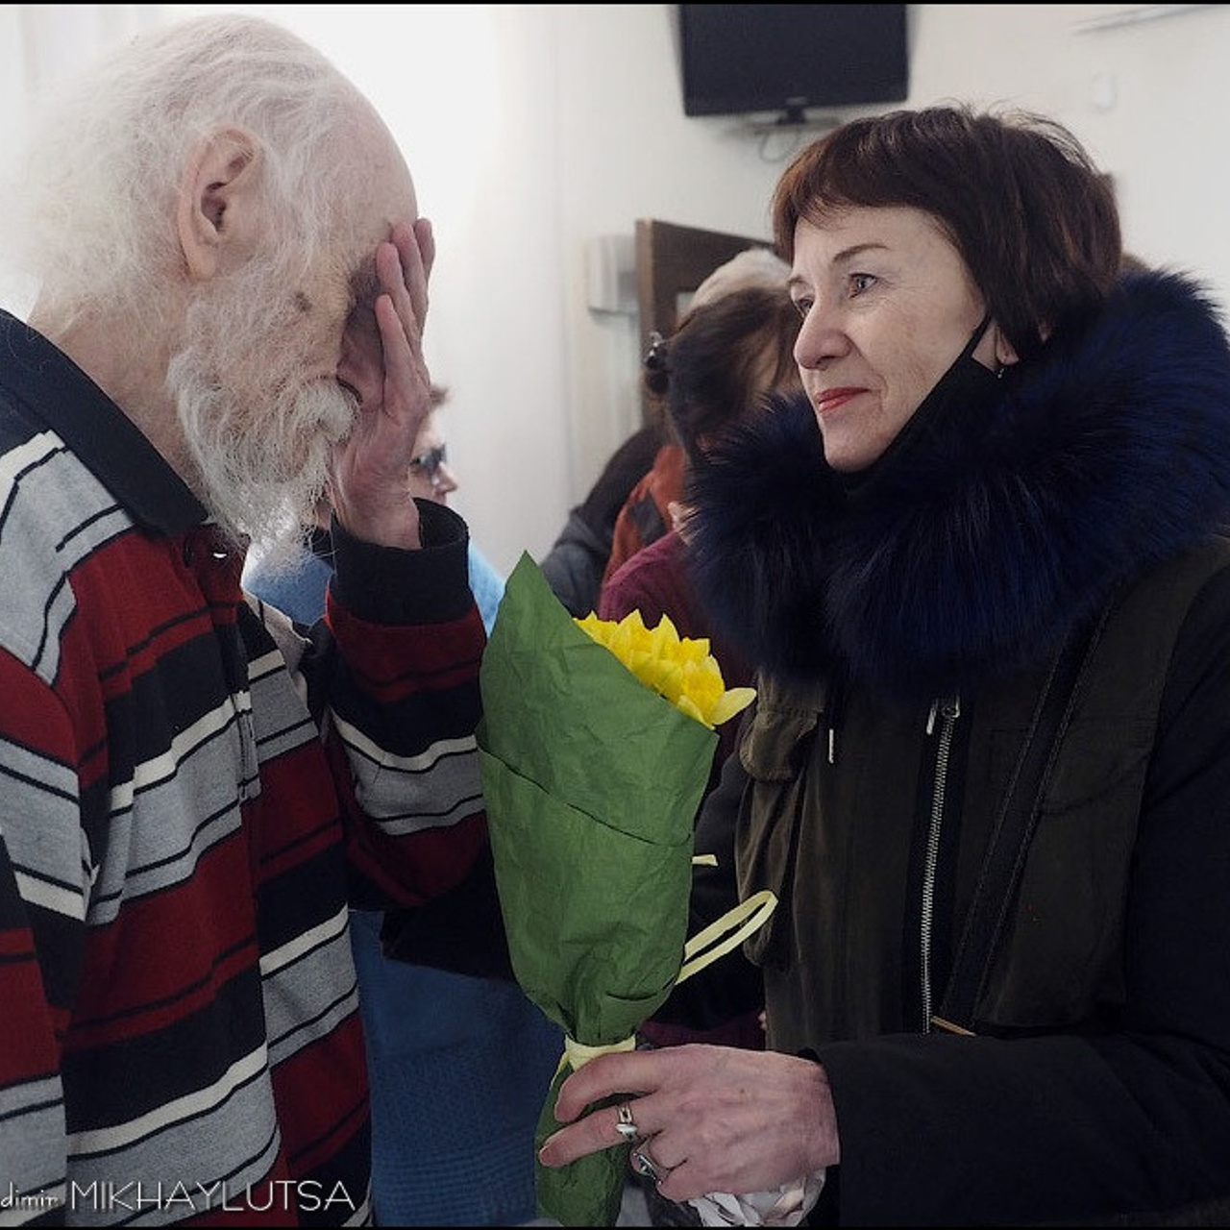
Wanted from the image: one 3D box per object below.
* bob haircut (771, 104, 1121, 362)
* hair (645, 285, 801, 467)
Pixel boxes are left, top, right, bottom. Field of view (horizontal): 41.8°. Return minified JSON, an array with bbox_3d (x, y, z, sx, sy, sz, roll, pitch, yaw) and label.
[{"bbox_3d":[0.222,-0.246,1.075,0.235,0.195,0.200,-4,1,-33],"label":"bob haircut"},{"bbox_3d":[0.146,-0.252,1.720,0.230,0.205,0.180,3,2,-12],"label":"hair"}]

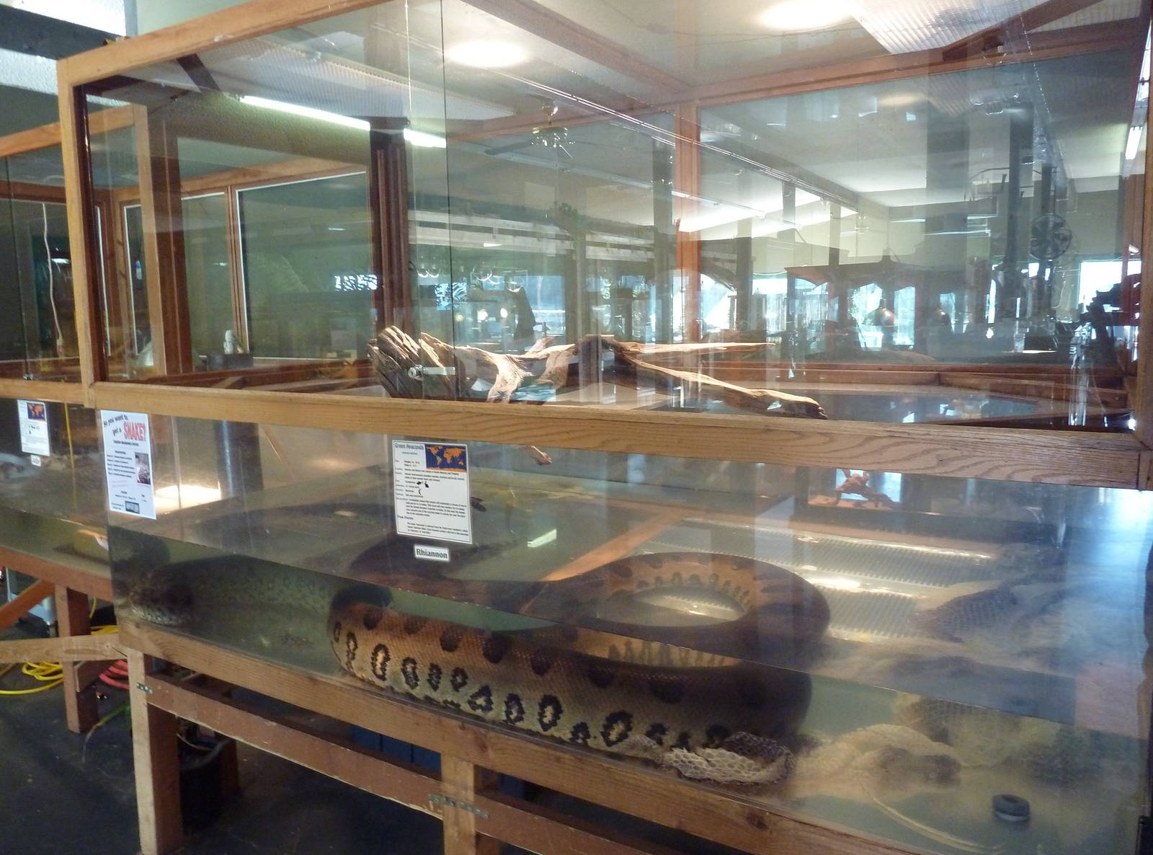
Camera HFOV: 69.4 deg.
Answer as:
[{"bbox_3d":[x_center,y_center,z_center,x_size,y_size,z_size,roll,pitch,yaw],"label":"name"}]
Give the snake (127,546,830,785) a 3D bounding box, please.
[{"bbox_3d":[-0.275,0.450,2.158,1.880,0.225,0.680,4,8,31],"label":"snake"}]

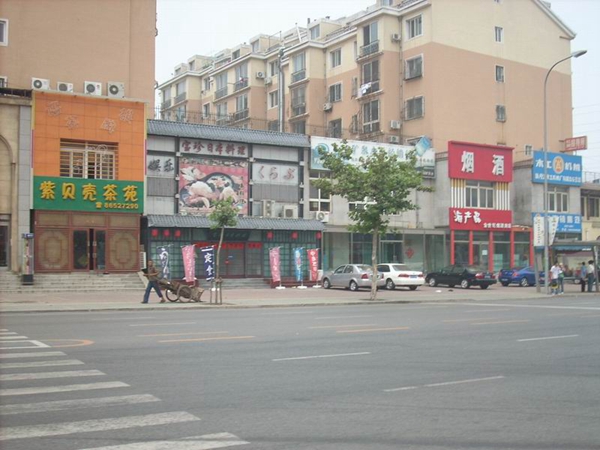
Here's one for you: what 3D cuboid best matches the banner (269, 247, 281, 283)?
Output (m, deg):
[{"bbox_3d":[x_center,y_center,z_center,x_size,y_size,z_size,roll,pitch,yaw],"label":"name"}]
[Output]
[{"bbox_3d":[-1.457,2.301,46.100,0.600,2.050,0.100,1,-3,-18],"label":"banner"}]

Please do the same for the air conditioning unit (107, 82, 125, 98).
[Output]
[{"bbox_3d":[-10.718,-7.843,46.318,0.900,0.860,0.350,2,-3,-29],"label":"air conditioning unit"}]

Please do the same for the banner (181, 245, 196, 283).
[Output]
[{"bbox_3d":[-5.684,1.980,40.754,0.660,1.913,0.100,1,-3,-24],"label":"banner"}]

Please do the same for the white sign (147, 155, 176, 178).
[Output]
[{"bbox_3d":[-7.305,-3.079,42.156,1.619,1.152,0.100,2,-3,-34],"label":"white sign"}]

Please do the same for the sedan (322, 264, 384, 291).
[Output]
[{"bbox_3d":[2.985,2.947,44.908,1.700,1.450,4.350,2,-3,-30],"label":"sedan"}]

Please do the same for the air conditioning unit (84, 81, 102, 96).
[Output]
[{"bbox_3d":[-10.956,-7.226,42.300,0.860,0.770,0.330,2,-3,-30],"label":"air conditioning unit"}]

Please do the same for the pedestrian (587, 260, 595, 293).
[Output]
[{"bbox_3d":[15.319,2.723,42.000,0.460,1.650,0.320,1,-3,-15],"label":"pedestrian"}]

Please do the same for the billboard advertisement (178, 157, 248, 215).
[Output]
[{"bbox_3d":[-4.898,-2.149,45.486,4.309,3.227,0.120,2,-3,-30],"label":"billboard advertisement"}]

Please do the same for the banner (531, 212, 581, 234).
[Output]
[{"bbox_3d":[17.732,-0.099,55.136,4.817,1.217,0.200,2,-3,-30],"label":"banner"}]

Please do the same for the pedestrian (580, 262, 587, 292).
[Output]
[{"bbox_3d":[15.306,2.831,43.000,0.420,1.610,0.300,-1,-3,20],"label":"pedestrian"}]

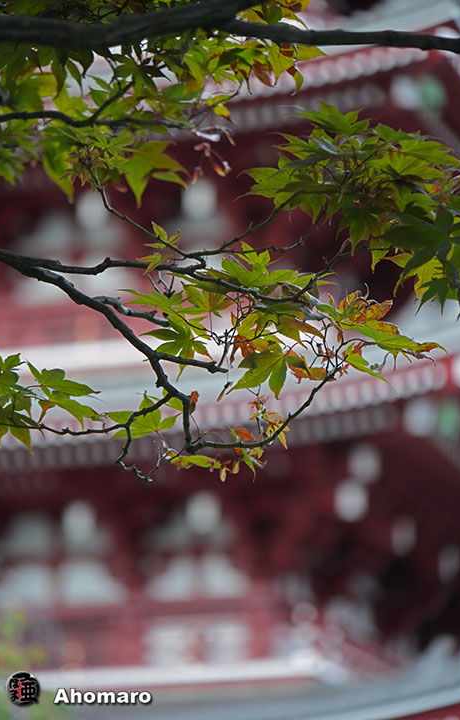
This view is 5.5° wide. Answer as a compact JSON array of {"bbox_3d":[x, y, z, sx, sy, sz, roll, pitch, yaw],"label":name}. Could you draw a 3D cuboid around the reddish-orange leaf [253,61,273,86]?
[{"bbox_3d":[0.030,-0.269,4.500,0.019,0.024,0.012,0,-12,0],"label":"reddish-orange leaf"}]

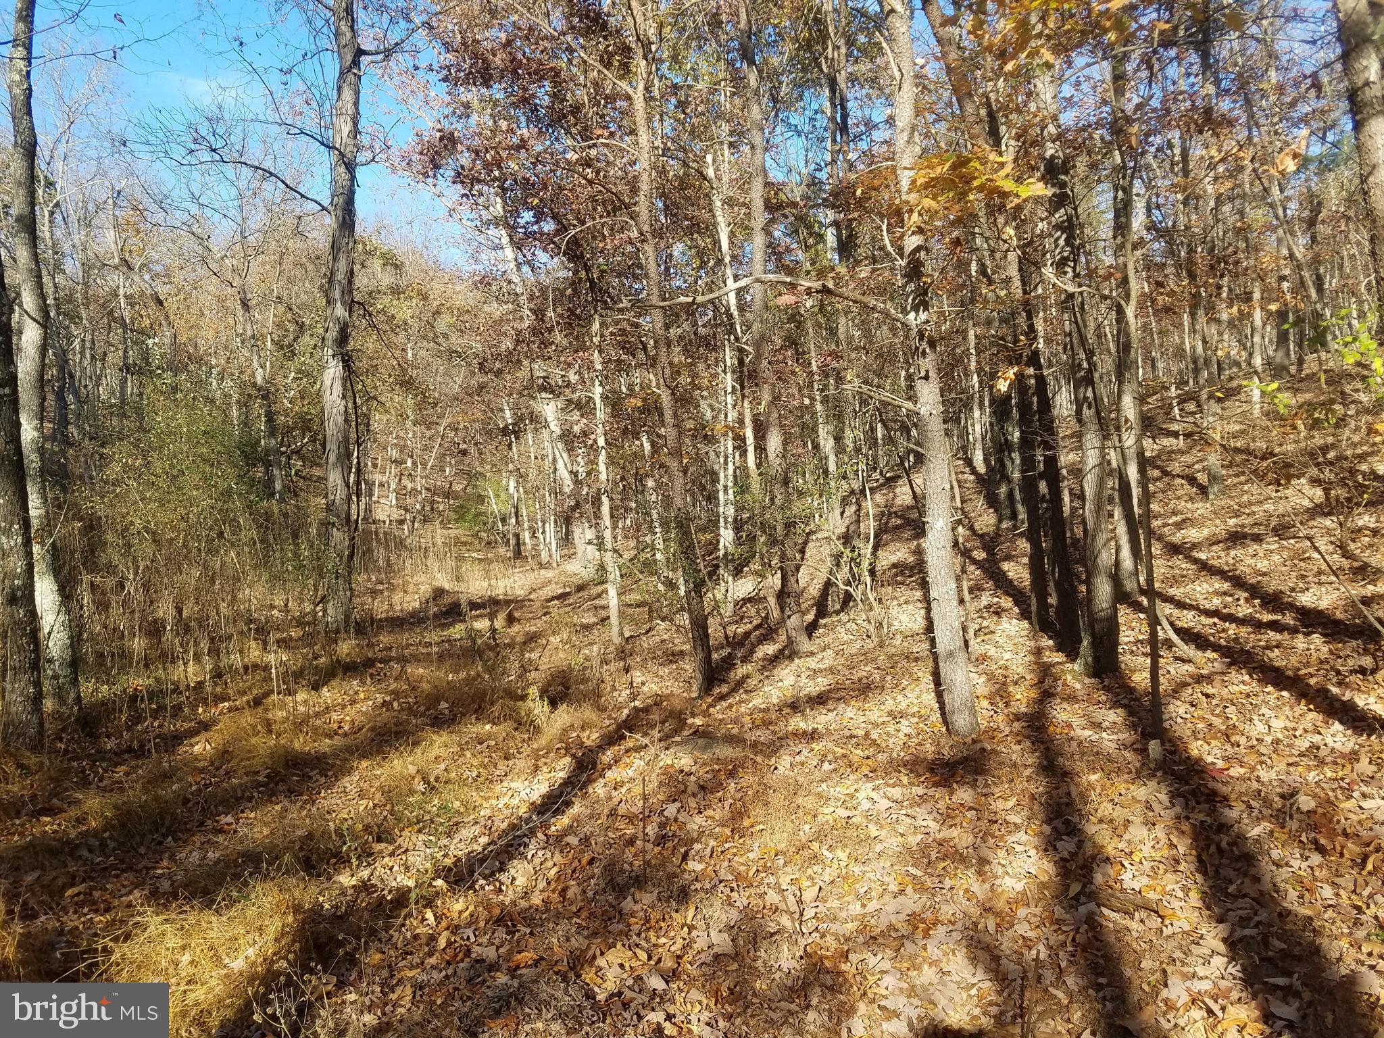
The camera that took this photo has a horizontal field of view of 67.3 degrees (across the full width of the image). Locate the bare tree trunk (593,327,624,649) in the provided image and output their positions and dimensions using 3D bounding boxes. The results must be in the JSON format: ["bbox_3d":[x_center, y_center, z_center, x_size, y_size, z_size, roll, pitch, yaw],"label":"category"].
[{"bbox_3d":[-0.992,-0.352,12.300,0.170,3.694,0.150,-4,0,0],"label":"bare tree trunk"}]

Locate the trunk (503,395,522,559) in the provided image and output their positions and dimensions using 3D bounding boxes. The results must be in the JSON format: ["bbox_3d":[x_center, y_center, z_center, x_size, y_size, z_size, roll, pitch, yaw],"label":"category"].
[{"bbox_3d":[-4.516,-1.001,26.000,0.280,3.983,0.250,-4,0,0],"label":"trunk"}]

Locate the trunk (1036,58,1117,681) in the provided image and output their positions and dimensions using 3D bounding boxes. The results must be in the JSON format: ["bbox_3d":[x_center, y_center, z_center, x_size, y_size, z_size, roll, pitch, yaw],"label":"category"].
[{"bbox_3d":[3.333,-1.320,9.000,0.310,5.362,0.270,-5,0,0],"label":"trunk"}]

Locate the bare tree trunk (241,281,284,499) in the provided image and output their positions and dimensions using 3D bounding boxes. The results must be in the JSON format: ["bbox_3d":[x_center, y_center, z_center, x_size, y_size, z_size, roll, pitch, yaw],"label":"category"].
[{"bbox_3d":[-11.135,-3.300,27.000,0.280,5.799,0.260,-9,0,0],"label":"bare tree trunk"}]

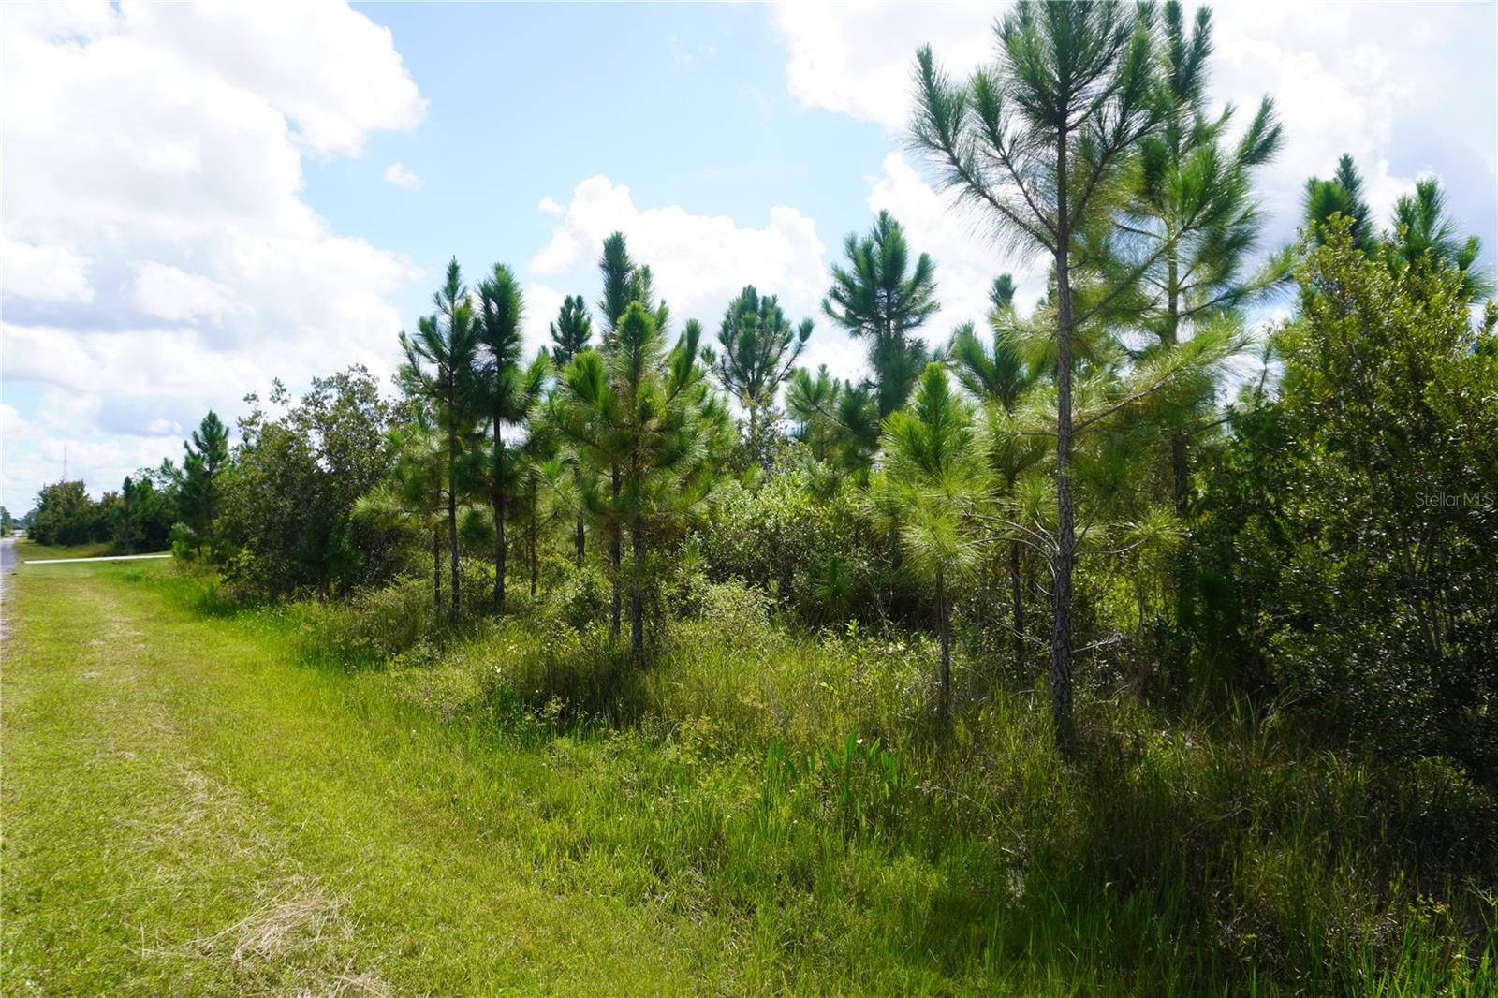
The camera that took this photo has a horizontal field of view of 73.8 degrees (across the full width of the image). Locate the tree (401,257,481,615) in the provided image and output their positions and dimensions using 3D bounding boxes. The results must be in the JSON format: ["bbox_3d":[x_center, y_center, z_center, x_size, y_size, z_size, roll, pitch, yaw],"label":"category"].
[{"bbox_3d":[-5.130,-0.990,16.600,1.370,6.050,1.370,0,-2,0],"label":"tree"}]

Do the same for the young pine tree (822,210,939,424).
[{"bbox_3d":[2.010,-1.170,15.000,1.750,6.300,1.750,0,-2,0],"label":"young pine tree"}]

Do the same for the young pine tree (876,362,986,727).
[{"bbox_3d":[1.385,0.383,7.600,0.860,2.860,0.860,0,-2,0],"label":"young pine tree"}]

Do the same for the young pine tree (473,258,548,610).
[{"bbox_3d":[-4.100,-1.020,17.200,1.250,6.050,1.250,0,-2,0],"label":"young pine tree"}]

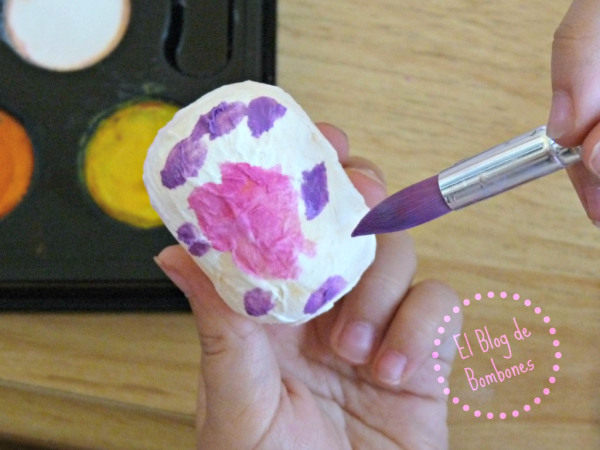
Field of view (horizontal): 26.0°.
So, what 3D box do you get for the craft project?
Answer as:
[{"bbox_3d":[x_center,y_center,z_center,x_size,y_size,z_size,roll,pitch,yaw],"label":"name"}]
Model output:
[{"bbox_3d":[-0.008,-0.004,0.263,0.036,0.036,0.051,-36,90,0],"label":"craft project"}]

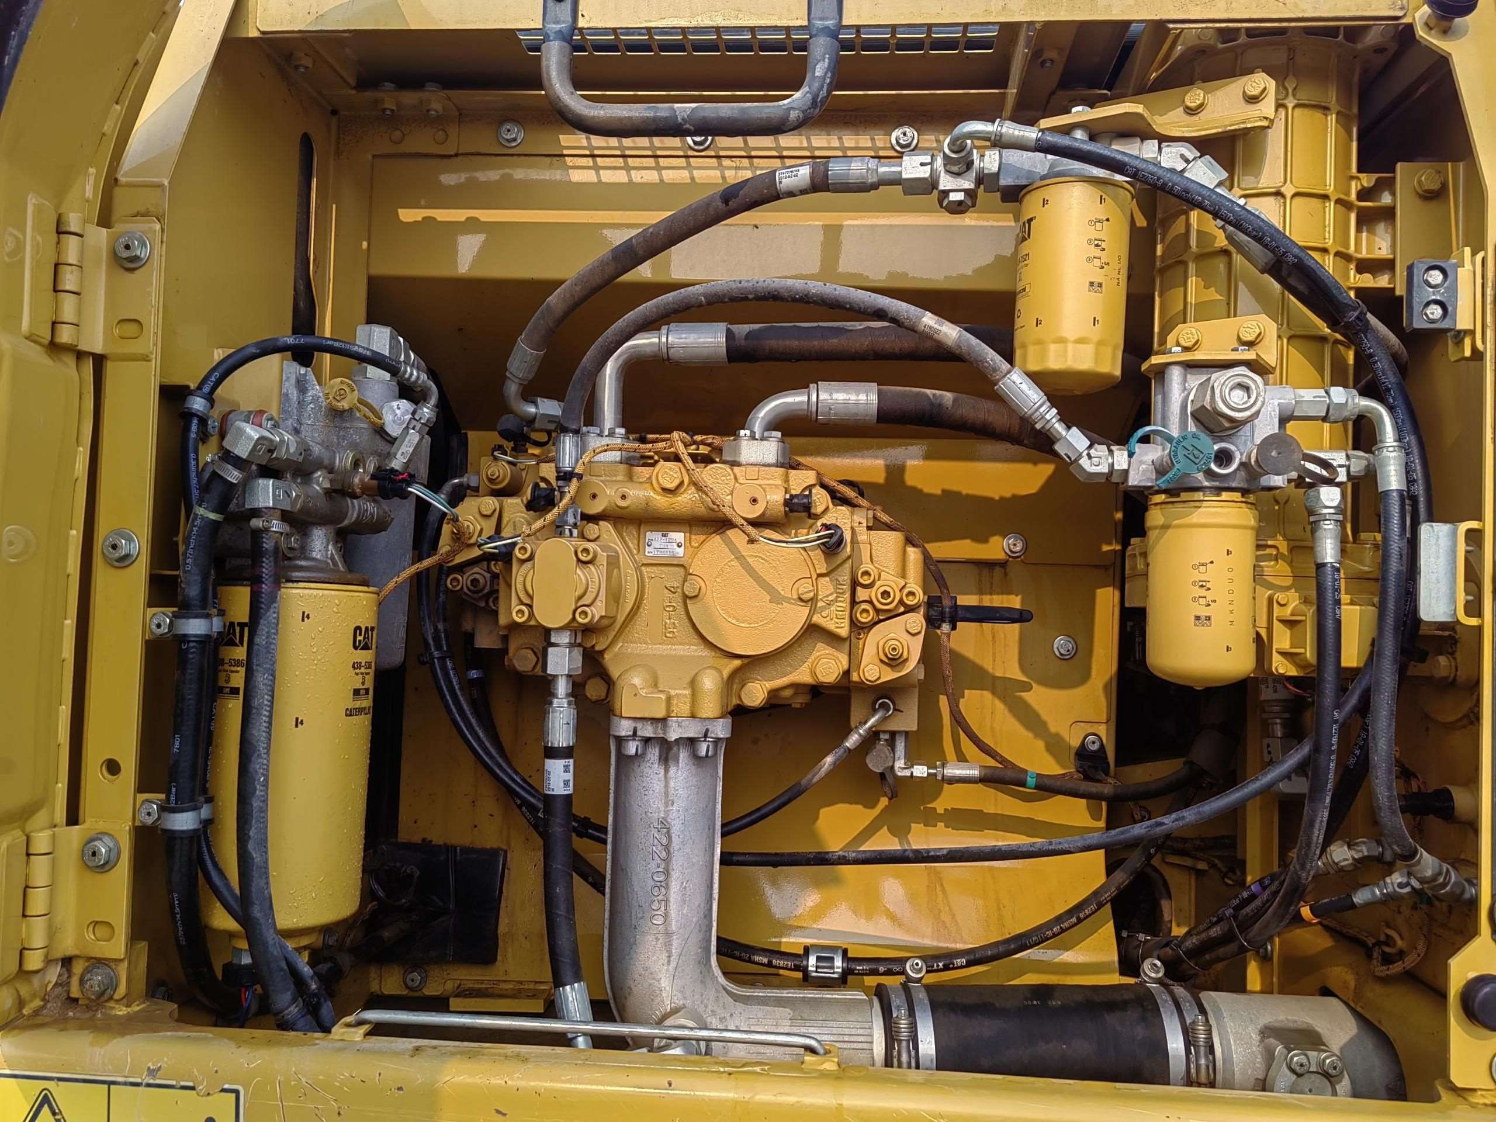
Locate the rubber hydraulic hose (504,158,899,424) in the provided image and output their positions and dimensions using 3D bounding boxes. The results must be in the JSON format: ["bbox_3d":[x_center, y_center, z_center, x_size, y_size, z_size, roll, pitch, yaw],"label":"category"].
[{"bbox_3d":[-0.067,-0.240,1.060,0.410,0.200,0.130,1,-2,20],"label":"rubber hydraulic hose"}]

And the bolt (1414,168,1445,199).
[{"bbox_3d":[0.619,-0.343,1.060,0.026,0.026,0.016,1,-2,3],"label":"bolt"}]

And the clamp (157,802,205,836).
[{"bbox_3d":[-0.486,0.220,1.000,0.035,0.024,0.033,1,-2,3],"label":"clamp"}]

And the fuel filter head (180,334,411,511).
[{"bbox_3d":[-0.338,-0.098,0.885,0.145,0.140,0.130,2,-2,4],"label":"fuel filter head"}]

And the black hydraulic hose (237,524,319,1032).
[{"bbox_3d":[-0.352,0.172,0.872,0.050,0.400,0.090,1,-2,3],"label":"black hydraulic hose"}]

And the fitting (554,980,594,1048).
[{"bbox_3d":[-0.144,0.377,0.967,0.028,0.063,0.028,-12,-13,3],"label":"fitting"}]

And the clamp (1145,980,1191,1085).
[{"bbox_3d":[0.357,0.431,1.020,0.018,0.113,0.113,1,-2,0],"label":"clamp"}]

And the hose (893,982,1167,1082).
[{"bbox_3d":[0.250,0.429,1.020,0.265,0.106,0.106,1,-2,0],"label":"hose"}]

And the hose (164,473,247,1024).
[{"bbox_3d":[-0.475,0.149,1.030,0.064,0.468,0.090,1,-2,3],"label":"hose"}]

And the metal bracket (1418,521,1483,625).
[{"bbox_3d":[0.584,0.010,0.970,0.047,0.083,0.023,1,-2,3],"label":"metal bracket"}]

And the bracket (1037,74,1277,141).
[{"bbox_3d":[0.340,-0.386,0.980,0.192,0.048,0.070,1,-2,18],"label":"bracket"}]

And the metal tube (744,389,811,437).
[{"bbox_3d":[0.028,-0.139,1.095,0.062,0.045,0.026,1,-2,3],"label":"metal tube"}]

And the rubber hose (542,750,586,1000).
[{"bbox_3d":[-0.156,0.262,0.985,0.037,0.208,0.038,1,-2,3],"label":"rubber hose"}]

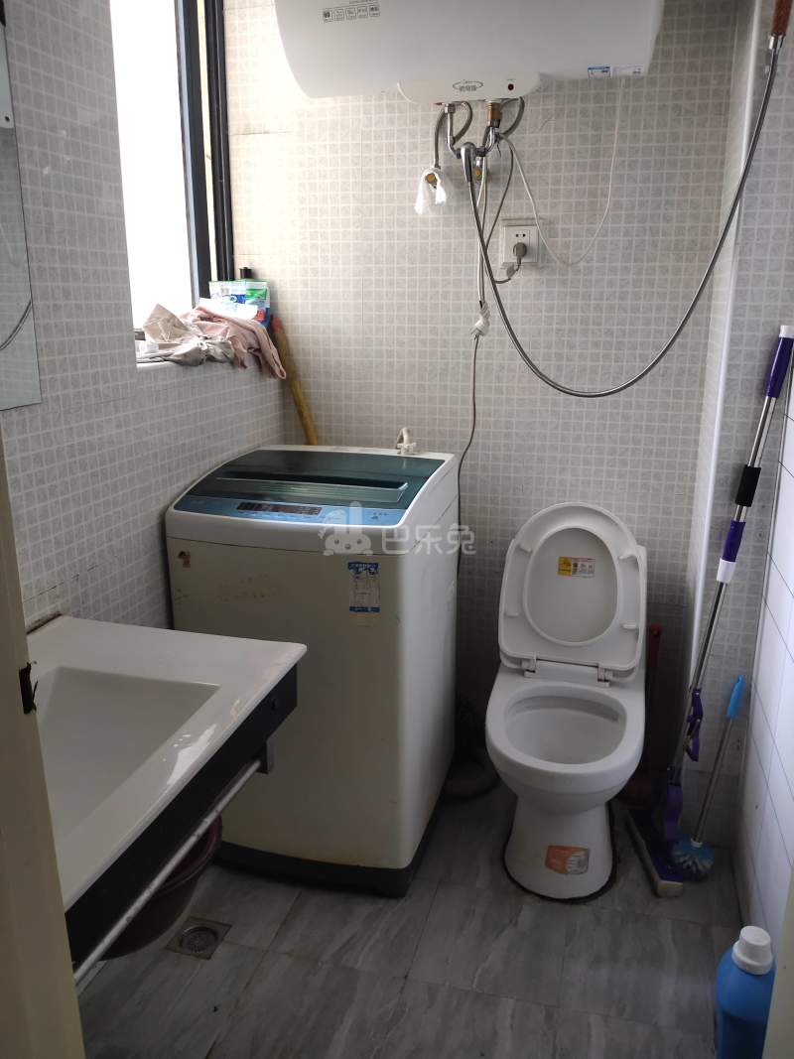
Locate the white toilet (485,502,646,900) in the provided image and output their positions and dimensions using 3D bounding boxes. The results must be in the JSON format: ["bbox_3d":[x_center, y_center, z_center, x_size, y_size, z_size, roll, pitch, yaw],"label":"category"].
[{"bbox_3d":[0.409,0.387,1.958,0.365,0.812,0.700,4,15,13],"label":"white toilet"}]

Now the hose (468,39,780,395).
[{"bbox_3d":[0.433,-0.626,1.755,0.620,0.690,0.100,6,16,20],"label":"hose"}]

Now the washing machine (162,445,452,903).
[{"bbox_3d":[-0.168,0.311,2.058,0.535,0.928,0.540,4,16,13],"label":"washing machine"}]

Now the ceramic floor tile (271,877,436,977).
[{"bbox_3d":[-0.087,0.849,1.811,0.300,0.010,0.300,4,15,14],"label":"ceramic floor tile"}]

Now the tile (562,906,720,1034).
[{"bbox_3d":[0.483,0.885,1.681,0.300,0.010,0.300,4,15,14],"label":"tile"}]

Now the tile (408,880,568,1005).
[{"bbox_3d":[0.199,0.867,1.746,0.300,0.010,0.300,4,15,14],"label":"tile"}]

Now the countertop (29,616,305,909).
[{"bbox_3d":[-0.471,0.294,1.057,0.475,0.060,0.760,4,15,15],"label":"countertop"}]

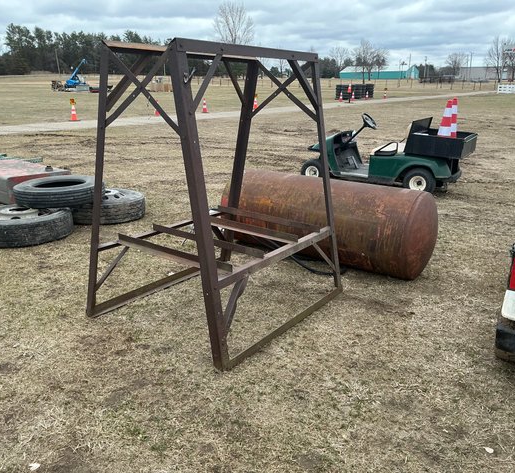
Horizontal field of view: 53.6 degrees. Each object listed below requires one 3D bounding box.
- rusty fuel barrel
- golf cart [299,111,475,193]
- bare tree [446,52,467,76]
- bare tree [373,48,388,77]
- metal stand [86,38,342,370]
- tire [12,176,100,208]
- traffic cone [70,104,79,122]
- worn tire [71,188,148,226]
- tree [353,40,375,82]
[{"bbox_3d":[0.618,-0.155,4.766,2.020,0.750,0.750,12,20,32],"label":"rusty fuel barrel"},{"bbox_3d":[2.008,-1.376,8.119,2.580,1.170,1.200,9,19,26],"label":"golf cart"},{"bbox_3d":[64.344,-55.129,165.000,6.400,8.559,6.400,1,17,0],"label":"bare tree"},{"bbox_3d":[33.745,-47.325,140.000,4.400,8.338,4.400,1,17,0],"label":"bare tree"},{"bbox_3d":[-0.240,-0.369,3.614,1.231,1.814,1.518,13,21,34],"label":"metal stand"},{"bbox_3d":[-2.240,-0.520,5.820,0.980,0.240,0.980,-1,15,0],"label":"tire"},{"bbox_3d":[-7.308,-4.913,20.300,0.370,0.700,0.370,1,17,0],"label":"traffic cone"},{"bbox_3d":[-1.860,-0.363,6.120,1.020,0.265,1.020,1,15,0],"label":"worn tire"},{"bbox_3d":[19.733,-32.486,95.000,4.400,8.578,4.400,1,17,0],"label":"tree"}]

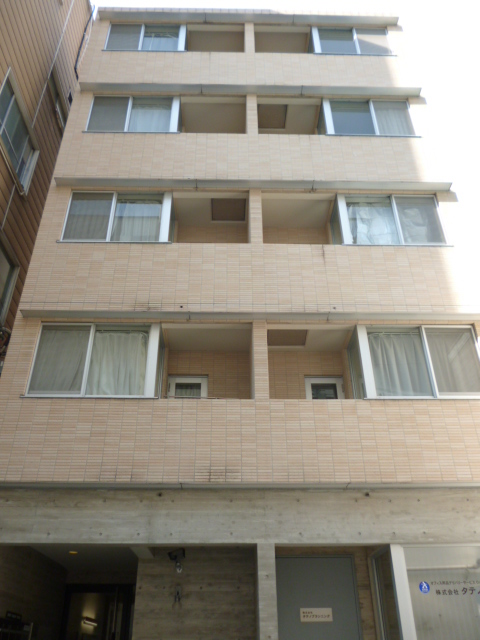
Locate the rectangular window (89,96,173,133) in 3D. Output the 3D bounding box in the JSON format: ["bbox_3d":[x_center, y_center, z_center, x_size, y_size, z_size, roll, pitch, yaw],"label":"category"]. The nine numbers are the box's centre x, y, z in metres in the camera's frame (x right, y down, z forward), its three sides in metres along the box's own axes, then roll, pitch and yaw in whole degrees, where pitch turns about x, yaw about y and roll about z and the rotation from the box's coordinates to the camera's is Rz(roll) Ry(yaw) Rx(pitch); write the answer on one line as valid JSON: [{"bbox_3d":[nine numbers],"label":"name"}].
[{"bbox_3d":[-2.134,-4.150,10.505,1.783,1.181,0.120,0,-32,-1],"label":"rectangular window"}]

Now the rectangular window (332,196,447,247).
[{"bbox_3d":[2.656,-1.757,9.125,1.770,1.181,0.120,0,-32,-1],"label":"rectangular window"}]

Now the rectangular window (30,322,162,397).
[{"bbox_3d":[-2.088,0.591,7.526,1.783,1.181,0.120,0,-32,-1],"label":"rectangular window"}]

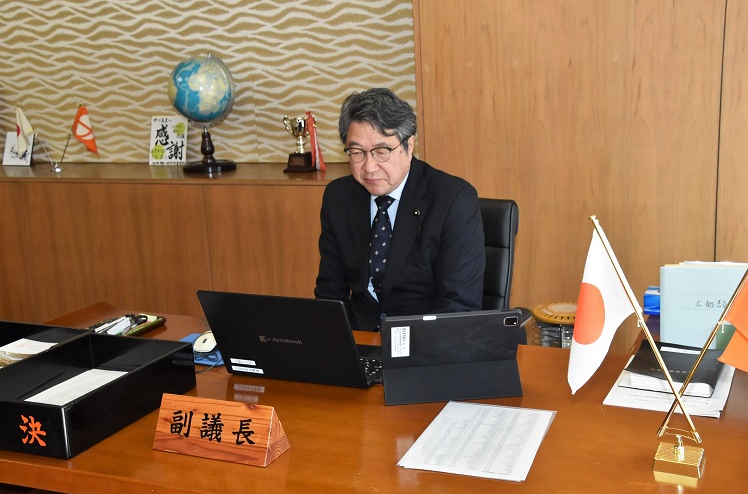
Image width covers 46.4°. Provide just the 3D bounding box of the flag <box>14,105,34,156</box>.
[{"bbox_3d":[-1.615,-0.534,4.035,0.095,0.250,0.045,0,12,12],"label":"flag"}]

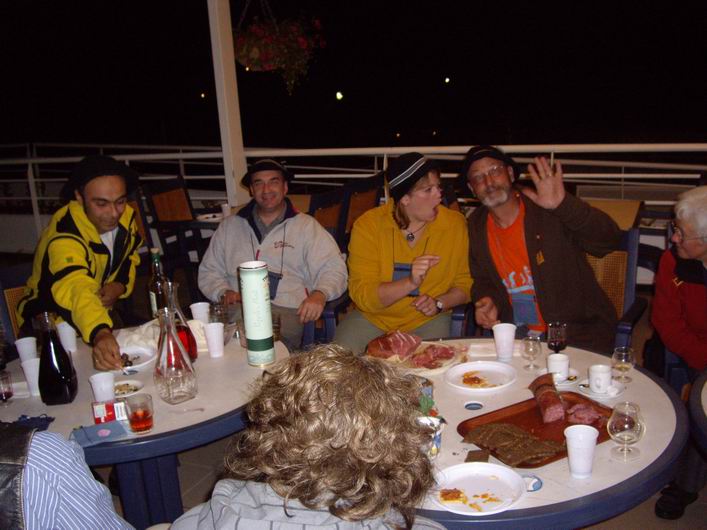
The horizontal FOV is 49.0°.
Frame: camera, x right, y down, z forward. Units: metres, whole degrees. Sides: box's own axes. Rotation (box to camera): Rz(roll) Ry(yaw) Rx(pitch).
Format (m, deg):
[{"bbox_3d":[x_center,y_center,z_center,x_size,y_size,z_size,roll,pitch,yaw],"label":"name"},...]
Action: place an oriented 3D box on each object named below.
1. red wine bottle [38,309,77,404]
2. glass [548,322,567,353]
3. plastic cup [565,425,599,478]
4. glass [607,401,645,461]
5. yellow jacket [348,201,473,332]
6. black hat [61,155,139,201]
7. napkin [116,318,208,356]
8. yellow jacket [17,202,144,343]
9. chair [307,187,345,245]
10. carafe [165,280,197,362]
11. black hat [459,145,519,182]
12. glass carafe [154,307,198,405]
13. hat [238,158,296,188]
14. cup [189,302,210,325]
[{"bbox_3d":[-0.868,0.265,2.227,0.120,0.260,0.120,-4,15,0],"label":"red wine bottle"},{"bbox_3d":[0.592,0.226,2.253,0.061,0.125,0.061,-5,14,0],"label":"glass"},{"bbox_3d":[0.494,0.405,1.676,0.072,0.098,0.072,-5,14,1],"label":"plastic cup"},{"bbox_3d":[0.610,0.374,1.740,0.081,0.110,0.081,-5,14,0],"label":"glass"},{"bbox_3d":[0.215,-0.006,2.930,0.480,0.520,0.380,-4,15,2],"label":"yellow jacket"},{"bbox_3d":[-0.926,-0.319,2.830,0.260,0.150,0.280,-11,31,-25],"label":"black hat"},{"bbox_3d":[-0.640,0.242,2.698,0.290,0.070,0.170,-5,14,0],"label":"napkin"},{"bbox_3d":[-1.073,0.049,3.050,0.480,0.560,0.440,-15,17,-34],"label":"yellow jacket"},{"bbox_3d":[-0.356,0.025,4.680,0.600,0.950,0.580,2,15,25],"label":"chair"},{"bbox_3d":[-0.573,0.177,2.488,0.120,0.255,0.120,-4,15,0],"label":"carafe"},{"bbox_3d":[0.518,-0.390,2.980,0.235,0.135,0.255,-13,2,18],"label":"black hat"},{"bbox_3d":[-0.517,0.255,2.221,0.112,0.255,0.112,9,19,43],"label":"glass carafe"},{"bbox_3d":[-0.379,-0.403,3.420,0.235,0.125,0.260,-4,15,1],"label":"hat"},{"bbox_3d":[-0.548,0.198,2.813,0.073,0.100,0.073,-5,14,0],"label":"cup"}]

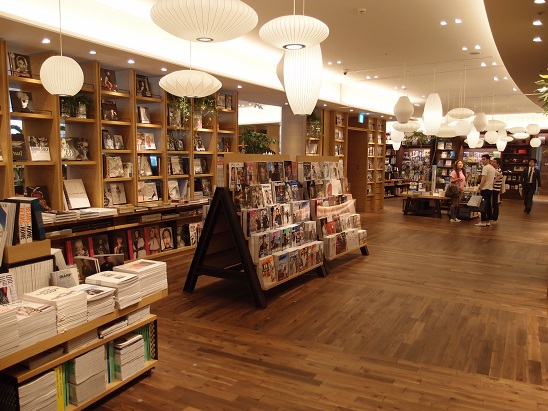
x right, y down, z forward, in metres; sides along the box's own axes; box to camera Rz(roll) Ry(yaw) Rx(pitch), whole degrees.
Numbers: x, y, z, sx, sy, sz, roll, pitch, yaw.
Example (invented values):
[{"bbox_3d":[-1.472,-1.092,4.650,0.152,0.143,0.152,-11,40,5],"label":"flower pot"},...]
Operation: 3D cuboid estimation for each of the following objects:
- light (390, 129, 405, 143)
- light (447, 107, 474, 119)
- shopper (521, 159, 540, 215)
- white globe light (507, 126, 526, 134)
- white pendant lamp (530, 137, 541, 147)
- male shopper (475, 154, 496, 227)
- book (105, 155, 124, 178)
[{"bbox_3d":[3.550,-1.982,12.700,0.370,0.350,0.370,1,6,0],"label":"light"},{"bbox_3d":[4.356,-2.133,10.300,0.620,0.250,0.620,1,6,0],"label":"light"},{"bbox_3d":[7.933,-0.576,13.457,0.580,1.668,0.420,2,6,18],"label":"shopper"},{"bbox_3d":[7.535,-2.309,13.700,0.635,0.225,0.635,0,6,0],"label":"white globe light"},{"bbox_3d":[9.922,-2.372,16.800,0.425,0.360,0.425,0,6,0],"label":"white pendant lamp"},{"bbox_3d":[5.158,-0.370,10.742,0.520,1.730,0.460,-6,9,-44],"label":"male shopper"},{"bbox_3d":[-2.378,-0.570,6.650,0.030,0.320,0.250,-7,1,32],"label":"book"}]

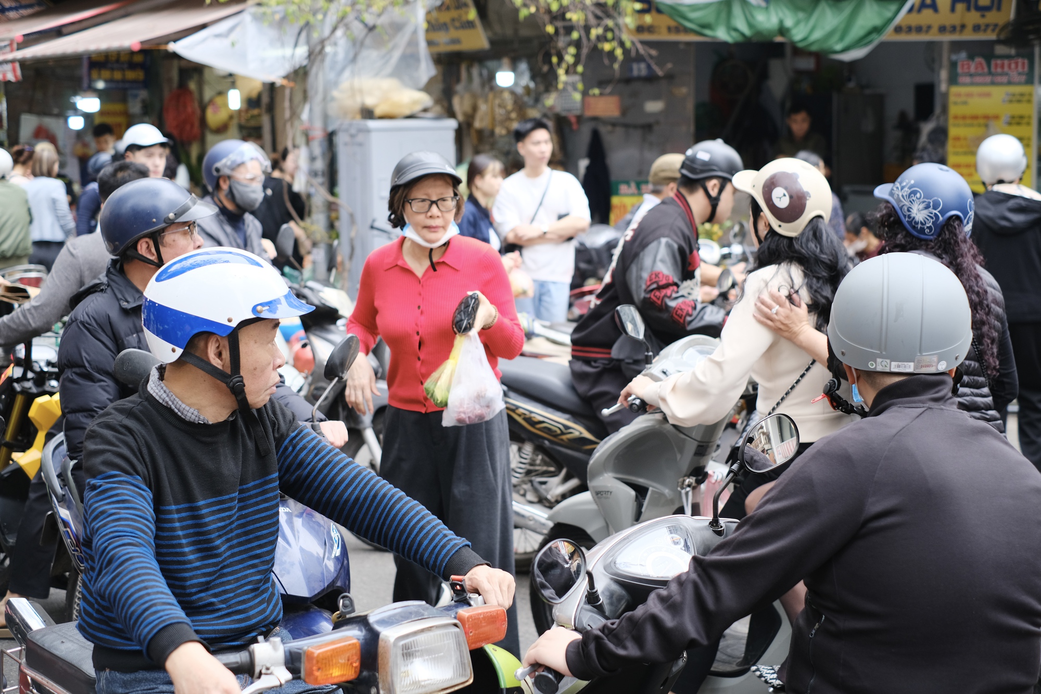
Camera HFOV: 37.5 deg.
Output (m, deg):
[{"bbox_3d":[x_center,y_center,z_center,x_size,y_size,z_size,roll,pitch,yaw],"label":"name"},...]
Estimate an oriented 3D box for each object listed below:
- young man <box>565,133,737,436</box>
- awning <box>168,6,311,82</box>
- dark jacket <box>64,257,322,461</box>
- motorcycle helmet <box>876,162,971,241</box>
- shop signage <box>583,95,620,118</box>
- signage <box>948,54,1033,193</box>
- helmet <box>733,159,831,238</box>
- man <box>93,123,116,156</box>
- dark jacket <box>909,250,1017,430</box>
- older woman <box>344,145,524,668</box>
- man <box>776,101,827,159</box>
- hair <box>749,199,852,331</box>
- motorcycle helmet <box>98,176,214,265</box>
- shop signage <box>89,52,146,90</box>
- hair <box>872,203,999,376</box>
[{"bbox_3d":[0.565,-0.037,6.247,0.720,1.550,0.520,-4,8,-28],"label":"young man"},{"bbox_3d":[-1.641,-1.777,9.000,0.880,0.450,0.700,0,6,5],"label":"awning"},{"bbox_3d":[-0.910,0.065,3.731,0.590,0.530,0.520,5,8,37],"label":"dark jacket"},{"bbox_3d":[1.141,-0.413,4.320,0.225,0.215,0.300,-5,8,-39],"label":"motorcycle helmet"},{"bbox_3d":[0.619,-1.807,11.500,0.280,0.170,0.030,0,7,0],"label":"shop signage"},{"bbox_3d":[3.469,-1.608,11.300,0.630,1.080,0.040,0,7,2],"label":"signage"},{"bbox_3d":[0.759,-0.425,4.380,0.225,0.225,0.300,-6,9,-43],"label":"helmet"},{"bbox_3d":[-2.979,-0.741,10.996,0.460,1.700,0.320,-6,9,-37],"label":"man"},{"bbox_3d":[1.176,-0.018,4.300,0.480,0.530,0.320,-4,7,-30],"label":"dark jacket"},{"bbox_3d":[-0.252,0.223,4.466,0.520,1.570,0.380,1,8,12],"label":"older woman"},{"bbox_3d":[1.964,-0.874,10.793,0.470,1.660,0.310,0,6,3],"label":"man"},{"bbox_3d":[0.792,-0.232,4.330,0.250,0.370,0.210,-6,8,-40],"label":"hair"},{"bbox_3d":[-0.995,-0.352,4.200,0.300,0.220,0.240,-1,7,-8],"label":"motorcycle helmet"},{"bbox_3d":[-3.168,-2.166,12.000,0.460,0.310,0.050,-1,7,-7],"label":"shop signage"},{"bbox_3d":[1.127,-0.154,4.150,0.260,0.480,0.270,5,9,34],"label":"hair"}]

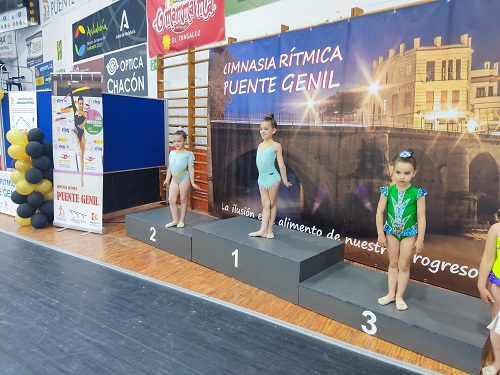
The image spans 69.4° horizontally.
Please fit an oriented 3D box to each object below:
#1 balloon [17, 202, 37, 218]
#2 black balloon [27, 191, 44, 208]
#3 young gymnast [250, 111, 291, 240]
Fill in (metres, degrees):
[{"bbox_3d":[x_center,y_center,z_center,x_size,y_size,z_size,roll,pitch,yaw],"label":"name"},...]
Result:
[{"bbox_3d":[-2.961,0.309,4.790,0.215,0.205,0.220,-3,10,-32],"label":"balloon"},{"bbox_3d":[-2.841,0.160,4.800,0.205,0.210,0.220,-3,10,-31],"label":"black balloon"},{"bbox_3d":[0.190,-0.108,3.527,0.440,1.200,0.270,9,11,41],"label":"young gymnast"}]

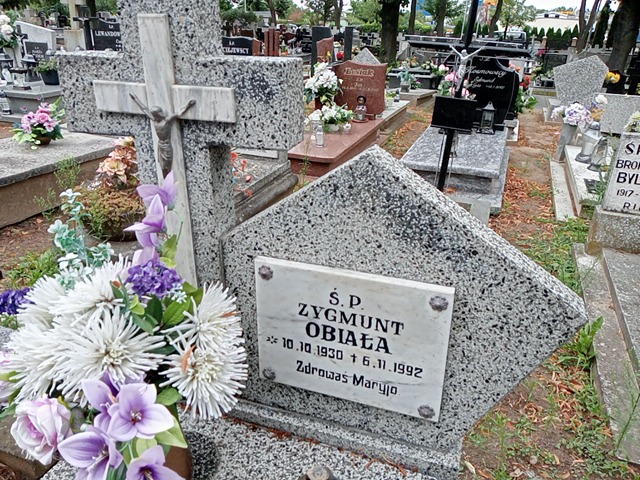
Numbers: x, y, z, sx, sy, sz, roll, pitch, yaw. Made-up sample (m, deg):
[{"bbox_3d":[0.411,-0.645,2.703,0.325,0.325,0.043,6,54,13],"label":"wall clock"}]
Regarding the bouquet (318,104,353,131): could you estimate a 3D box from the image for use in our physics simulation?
[{"bbox_3d":[0.140,-1.333,5.635,0.455,0.293,0.387,8,25,18],"label":"bouquet"}]

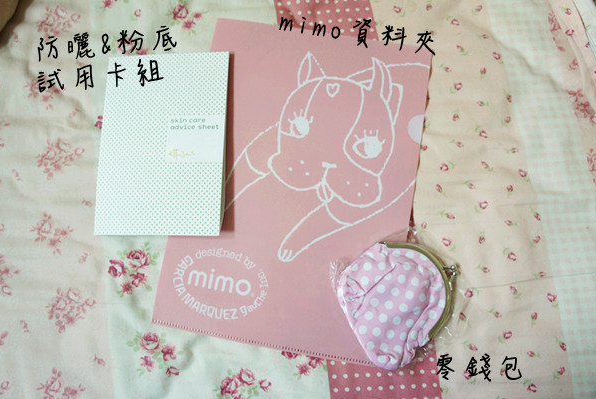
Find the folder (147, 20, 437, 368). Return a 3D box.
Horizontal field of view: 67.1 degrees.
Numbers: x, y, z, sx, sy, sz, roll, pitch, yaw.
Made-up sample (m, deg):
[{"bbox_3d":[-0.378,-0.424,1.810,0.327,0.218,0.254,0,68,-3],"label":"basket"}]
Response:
[{"bbox_3d":[0.001,-0.019,0.432,0.220,0.003,0.310,9,81,4],"label":"folder"}]

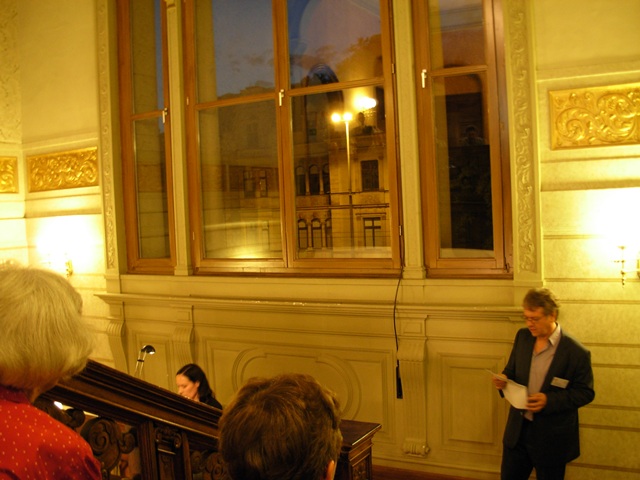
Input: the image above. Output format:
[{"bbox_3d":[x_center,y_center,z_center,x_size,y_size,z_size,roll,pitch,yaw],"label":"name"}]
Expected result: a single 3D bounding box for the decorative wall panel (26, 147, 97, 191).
[{"bbox_3d":[-3.009,-0.800,8.206,1.212,0.432,0.060,-1,1,31],"label":"decorative wall panel"}]

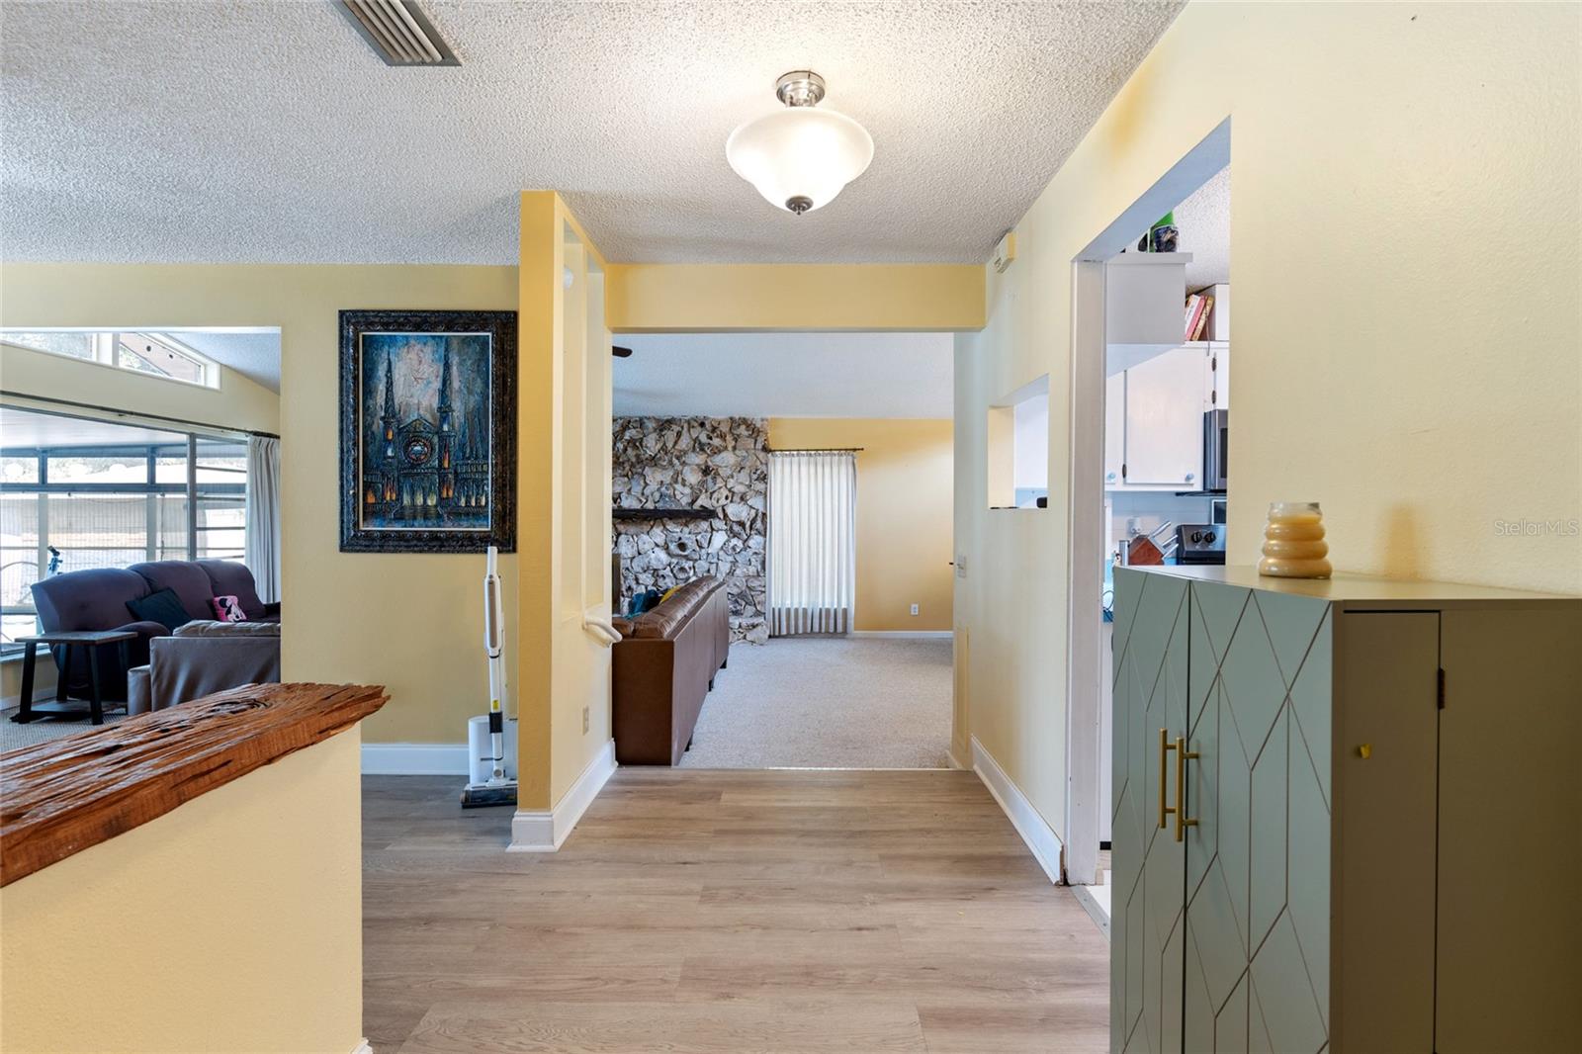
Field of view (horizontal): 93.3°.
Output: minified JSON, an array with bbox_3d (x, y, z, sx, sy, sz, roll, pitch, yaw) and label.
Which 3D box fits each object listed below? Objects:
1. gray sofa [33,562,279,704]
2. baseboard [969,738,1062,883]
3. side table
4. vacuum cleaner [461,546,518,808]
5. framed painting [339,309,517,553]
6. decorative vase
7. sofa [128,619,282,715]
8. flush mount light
[{"bbox_3d":[-5.233,0.815,6.725,1.020,0.980,2.200,0,1,0],"label":"gray sofa"},{"bbox_3d":[0.900,1.128,3.090,0.025,0.145,1.190,0,1,0],"label":"baseboard"},{"bbox_3d":[-5.008,1.052,5.287,0.570,0.540,0.480,0,1,-6],"label":"side table"},{"bbox_3d":[-1.278,0.638,3.351,0.270,1.100,0.340,0,1,-6],"label":"vacuum cleaner"},{"bbox_3d":[-1.703,-0.449,3.510,0.840,1.145,0.050,0,1,0],"label":"framed painting"},{"bbox_3d":[0.790,0.019,1.173,0.096,0.115,0.096,0,1,0],"label":"decorative vase"},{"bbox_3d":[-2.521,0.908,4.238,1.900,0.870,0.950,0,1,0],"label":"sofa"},{"bbox_3d":[0.026,-1.041,2.064,0.411,0.365,0.411,0,1,0],"label":"flush mount light"}]

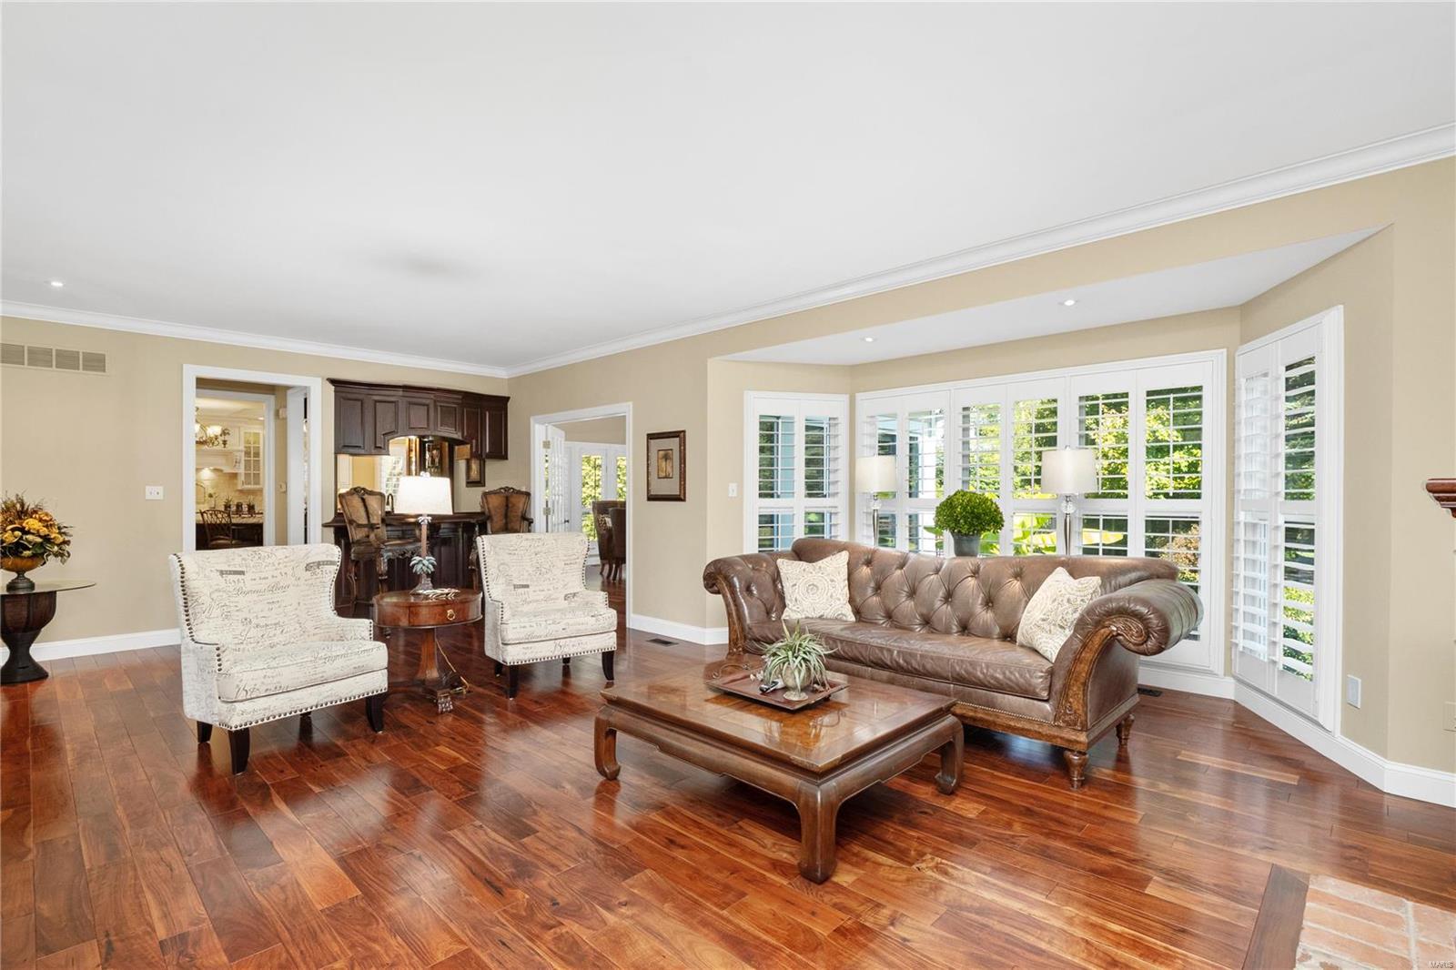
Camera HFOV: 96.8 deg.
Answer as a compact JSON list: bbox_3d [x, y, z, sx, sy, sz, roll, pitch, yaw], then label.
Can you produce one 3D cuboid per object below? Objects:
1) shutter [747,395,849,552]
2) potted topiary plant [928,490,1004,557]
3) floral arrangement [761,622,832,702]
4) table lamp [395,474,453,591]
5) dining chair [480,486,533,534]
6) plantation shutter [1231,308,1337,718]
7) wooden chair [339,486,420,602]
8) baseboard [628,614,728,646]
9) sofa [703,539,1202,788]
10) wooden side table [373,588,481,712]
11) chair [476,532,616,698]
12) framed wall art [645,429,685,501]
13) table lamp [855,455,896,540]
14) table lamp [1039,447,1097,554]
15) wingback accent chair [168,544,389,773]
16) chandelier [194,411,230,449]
[{"bbox_3d":[0.620,0.195,5.603,0.960,2.001,0.100,0,0,-14],"label":"shutter"},{"bbox_3d":[1.577,0.270,4.276,0.480,0.530,0.480,-1,0,42],"label":"potted topiary plant"},{"bbox_3d":[0.293,0.726,2.716,0.330,0.325,0.330,0,0,0],"label":"floral arrangement"},{"bbox_3d":[-1.948,0.310,4.150,0.340,0.765,0.340,1,-1,-44],"label":"table lamp"},{"bbox_3d":[-2.315,0.697,6.600,0.580,1.330,0.620,1,-1,-37],"label":"dining chair"},{"bbox_3d":[3.050,0.182,3.582,0.100,2.070,1.016,0,0,15],"label":"plantation shutter"},{"bbox_3d":[-3.126,0.687,5.820,0.580,1.330,0.620,0,-1,19],"label":"wooden chair"},{"bbox_3d":[-0.488,1.264,5.739,1.150,0.140,0.120,-1,0,42],"label":"baseboard"},{"bbox_3d":[1.122,0.866,3.838,2.620,0.920,0.990,-1,-1,44],"label":"sofa"},{"bbox_3d":[-1.879,1.003,4.055,0.670,0.660,0.670,0,0,0],"label":"wooden side table"},{"bbox_3d":[-1.278,0.855,4.549,0.750,0.955,0.810,0,0,-32],"label":"chair"},{"bbox_3d":[-0.577,-0.161,5.785,0.515,0.615,0.040,-1,-1,43],"label":"framed wall art"},{"bbox_3d":[1.140,0.181,4.970,0.320,0.820,0.320,-1,-1,44],"label":"table lamp"},{"bbox_3d":[2.133,0.168,4.050,0.320,0.820,0.320,-1,-1,44],"label":"table lamp"},{"bbox_3d":[-2.377,0.855,3.469,0.810,0.955,0.750,-1,0,38],"label":"wingback accent chair"},{"bbox_3d":[-7.363,-0.778,8.900,0.750,0.650,0.750,1,-1,-44],"label":"chandelier"}]

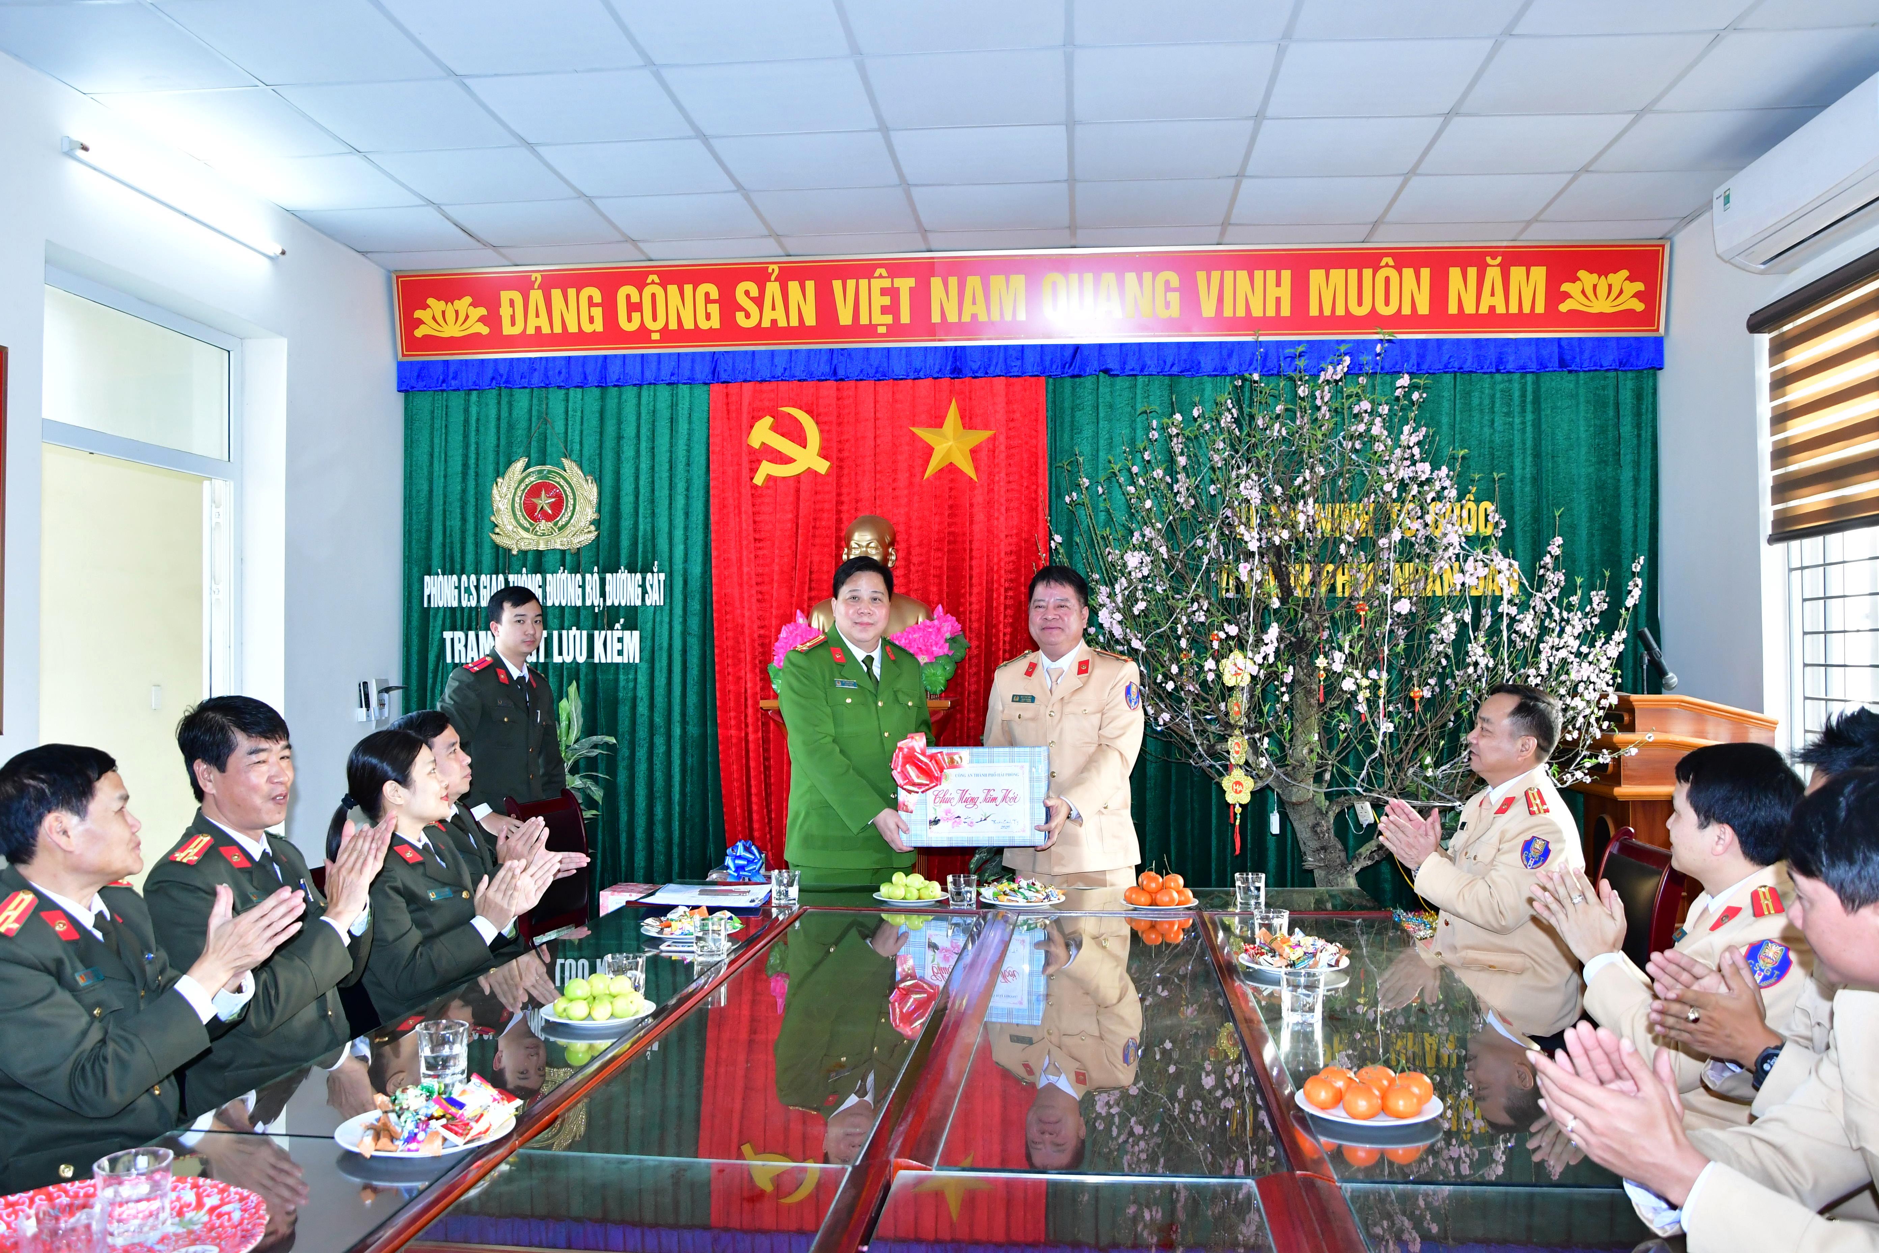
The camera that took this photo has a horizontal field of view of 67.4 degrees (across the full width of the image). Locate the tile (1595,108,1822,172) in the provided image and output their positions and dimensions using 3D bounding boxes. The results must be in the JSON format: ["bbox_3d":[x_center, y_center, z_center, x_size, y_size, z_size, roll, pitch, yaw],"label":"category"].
[{"bbox_3d":[2.488,-1.582,4.578,0.595,0.020,0.585,0,-1,6],"label":"tile"}]

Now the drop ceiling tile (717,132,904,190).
[{"bbox_3d":[-0.448,-1.600,4.836,0.595,0.020,0.585,0,-1,6],"label":"drop ceiling tile"}]

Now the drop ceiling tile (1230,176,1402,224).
[{"bbox_3d":[1.398,-1.601,5.271,0.600,0.020,0.580,0,-1,6],"label":"drop ceiling tile"}]

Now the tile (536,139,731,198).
[{"bbox_3d":[-1.039,-1.597,4.897,0.595,0.020,0.585,0,-1,6],"label":"tile"}]

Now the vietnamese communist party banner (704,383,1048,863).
[{"bbox_3d":[-0.257,0.140,5.950,1.430,2.400,0.100,0,-1,6],"label":"vietnamese communist party banner"}]

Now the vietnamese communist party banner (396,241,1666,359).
[{"bbox_3d":[0.285,-1.402,6.120,5.480,0.390,0.050,0,7,6],"label":"vietnamese communist party banner"}]

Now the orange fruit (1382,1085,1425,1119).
[{"bbox_3d":[0.644,0.657,1.960,0.057,0.051,0.057,0,-1,6],"label":"orange fruit"}]

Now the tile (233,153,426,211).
[{"bbox_3d":[-2.210,-1.586,5.028,0.595,0.020,0.585,0,-1,6],"label":"tile"}]

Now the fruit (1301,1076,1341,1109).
[{"bbox_3d":[0.528,0.645,1.950,0.054,0.048,0.054,0,-1,5],"label":"fruit"}]

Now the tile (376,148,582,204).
[{"bbox_3d":[-1.639,-1.614,5.020,0.600,0.020,0.590,0,-1,5],"label":"tile"}]

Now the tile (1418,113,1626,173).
[{"bbox_3d":[1.923,-1.600,4.648,0.600,0.020,0.580,0,-1,6],"label":"tile"}]

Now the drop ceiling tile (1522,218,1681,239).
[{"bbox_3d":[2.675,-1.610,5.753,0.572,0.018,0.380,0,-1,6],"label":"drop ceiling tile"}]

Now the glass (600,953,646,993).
[{"bbox_3d":[-0.601,0.663,2.700,0.076,0.090,0.076,0,-1,6],"label":"glass"}]

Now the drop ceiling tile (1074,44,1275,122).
[{"bbox_3d":[0.690,-1.626,4.205,0.600,0.020,0.590,0,-1,5],"label":"drop ceiling tile"}]

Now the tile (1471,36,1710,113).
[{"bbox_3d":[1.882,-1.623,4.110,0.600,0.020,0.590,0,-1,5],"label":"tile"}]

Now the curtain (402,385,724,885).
[{"bbox_3d":[-1.630,0.170,6.060,1.430,2.540,0.120,0,-1,5],"label":"curtain"}]

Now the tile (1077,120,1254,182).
[{"bbox_3d":[0.747,-1.616,4.767,0.600,0.020,0.580,0,-1,6],"label":"tile"}]

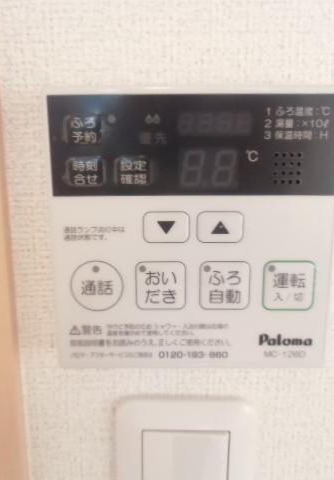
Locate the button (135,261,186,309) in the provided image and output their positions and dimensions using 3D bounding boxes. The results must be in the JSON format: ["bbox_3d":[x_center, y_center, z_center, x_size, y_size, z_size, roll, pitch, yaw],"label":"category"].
[{"bbox_3d":[-0.003,0.020,0.197,0.022,0.023,0.004,0,13,0],"label":"button"}]

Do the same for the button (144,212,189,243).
[{"bbox_3d":[0.000,-0.006,0.191,0.020,0.013,0.004,0,13,0],"label":"button"}]

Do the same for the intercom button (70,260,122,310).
[{"bbox_3d":[-0.031,0.020,0.197,0.023,0.023,0.004,0,13,0],"label":"intercom button"}]

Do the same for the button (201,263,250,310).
[{"bbox_3d":[0.026,0.020,0.197,0.022,0.023,0.004,0,13,0],"label":"button"}]

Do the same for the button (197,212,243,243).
[{"bbox_3d":[0.023,-0.006,0.191,0.020,0.013,0.004,0,13,0],"label":"button"}]

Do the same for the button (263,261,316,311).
[{"bbox_3d":[0.054,0.020,0.197,0.023,0.023,0.004,0,13,0],"label":"button"}]

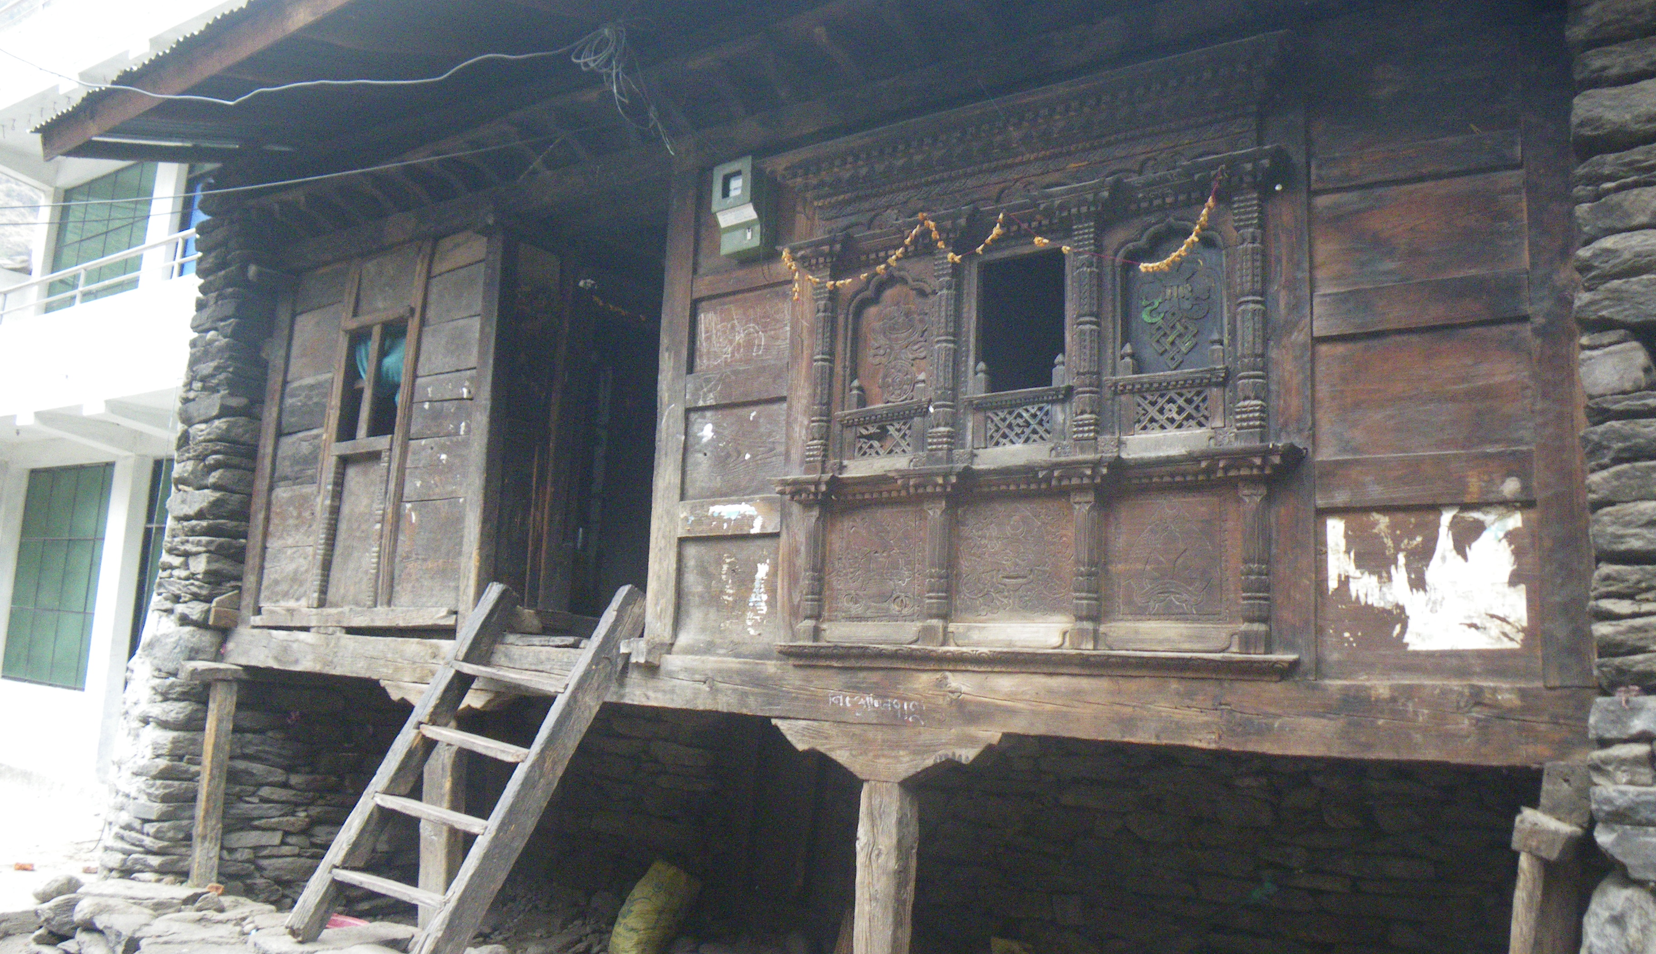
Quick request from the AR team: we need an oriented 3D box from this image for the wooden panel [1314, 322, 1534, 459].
[{"bbox_3d":[1.553,-0.221,3.505,0.533,0.339,0.045,-4,-10,36],"label":"wooden panel"}]

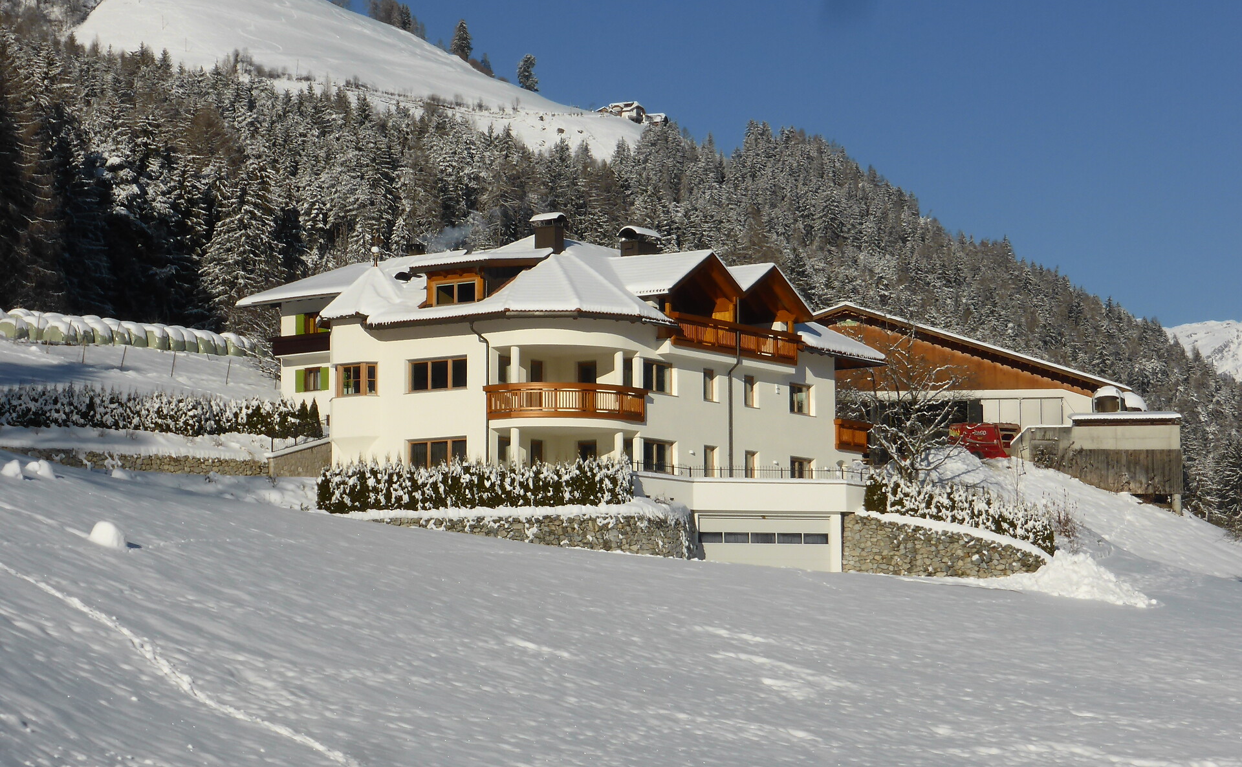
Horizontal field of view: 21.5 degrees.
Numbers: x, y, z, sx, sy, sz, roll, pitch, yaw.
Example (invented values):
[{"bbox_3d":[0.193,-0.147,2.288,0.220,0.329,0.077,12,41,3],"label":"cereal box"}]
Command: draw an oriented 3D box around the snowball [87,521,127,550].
[{"bbox_3d":[-12.113,3.595,77.052,0.900,0.650,0.800,0,-6,0],"label":"snowball"}]

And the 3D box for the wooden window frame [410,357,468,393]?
[{"bbox_3d":[-6.468,-0.309,116.950,2.750,1.240,0.120,-4,-7,35],"label":"wooden window frame"}]

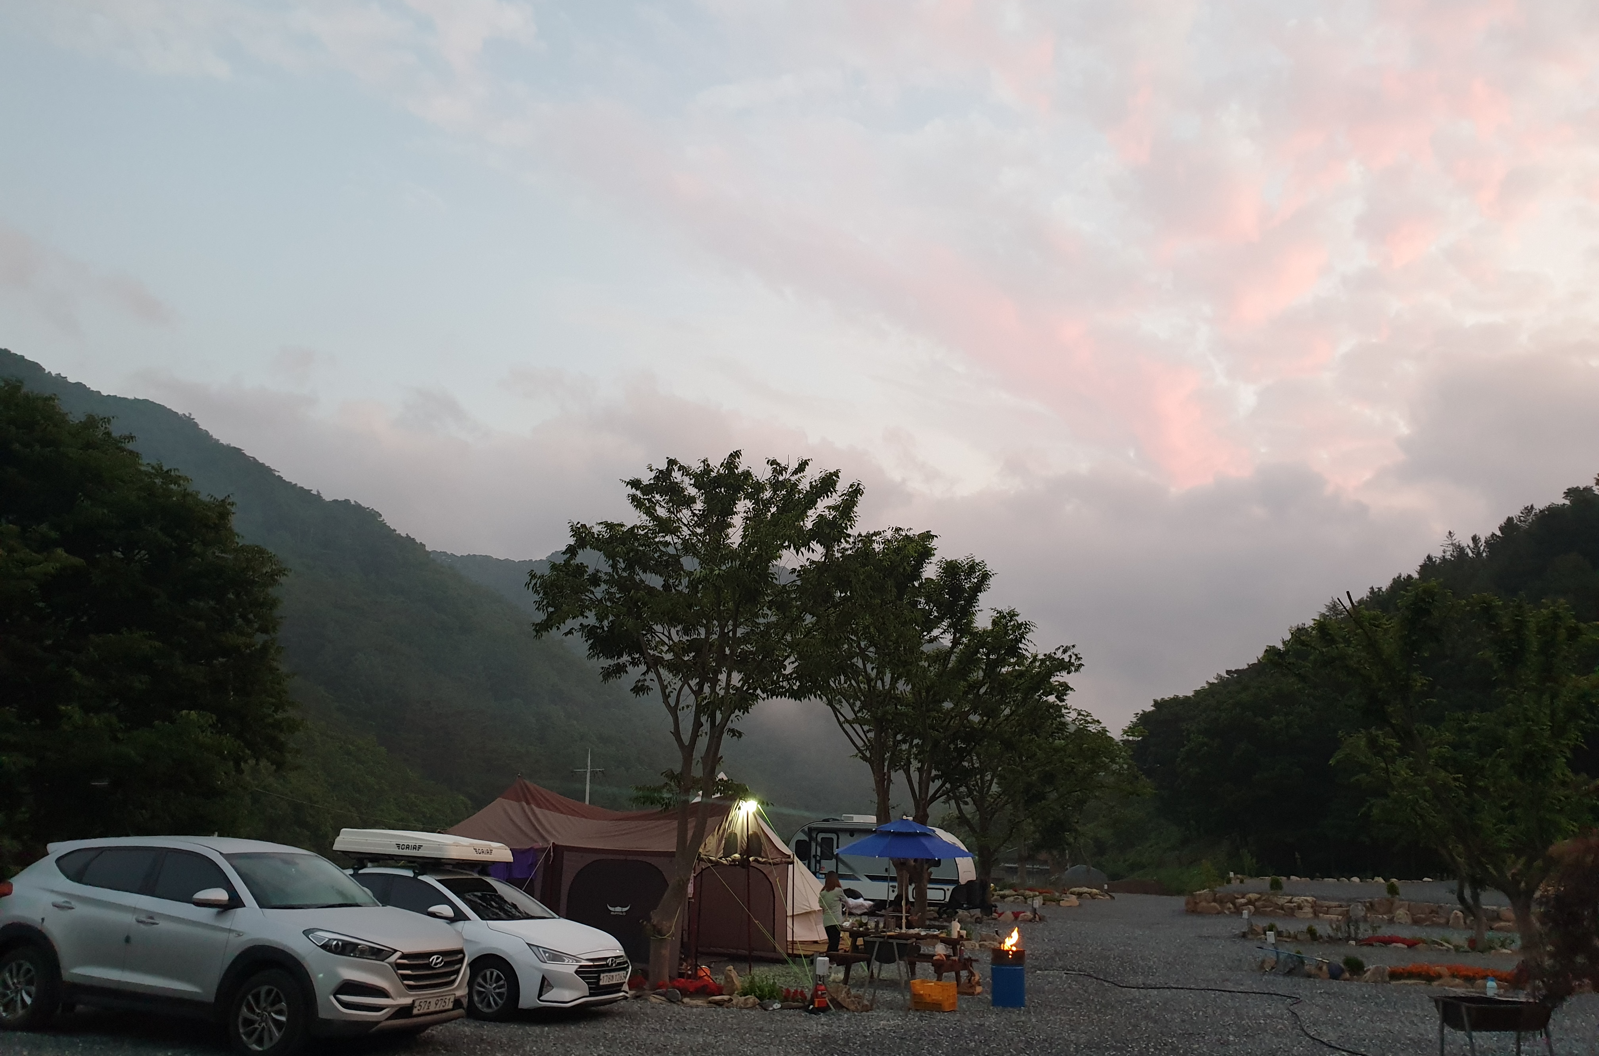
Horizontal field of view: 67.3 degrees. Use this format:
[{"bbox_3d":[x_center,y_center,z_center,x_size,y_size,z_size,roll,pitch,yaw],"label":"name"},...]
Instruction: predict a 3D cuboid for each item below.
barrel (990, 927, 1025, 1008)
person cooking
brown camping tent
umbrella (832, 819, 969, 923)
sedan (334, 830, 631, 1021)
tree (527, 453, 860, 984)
[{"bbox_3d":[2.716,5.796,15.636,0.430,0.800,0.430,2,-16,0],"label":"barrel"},{"bbox_3d":[0.498,6.170,18.626,0.480,1.640,0.450,-10,-20,35],"label":"person cooking"},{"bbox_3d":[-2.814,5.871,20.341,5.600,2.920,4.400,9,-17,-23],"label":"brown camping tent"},{"bbox_3d":[1.634,5.883,19.034,2.150,2.441,2.150,2,-16,0],"label":"umbrella"},{"bbox_3d":[-3.996,4.418,13.438,4.620,1.700,1.820,-5,-18,24],"label":"sedan"},{"bbox_3d":[-1.596,2.677,17.529,4.750,7.583,4.700,2,-16,0],"label":"tree"}]

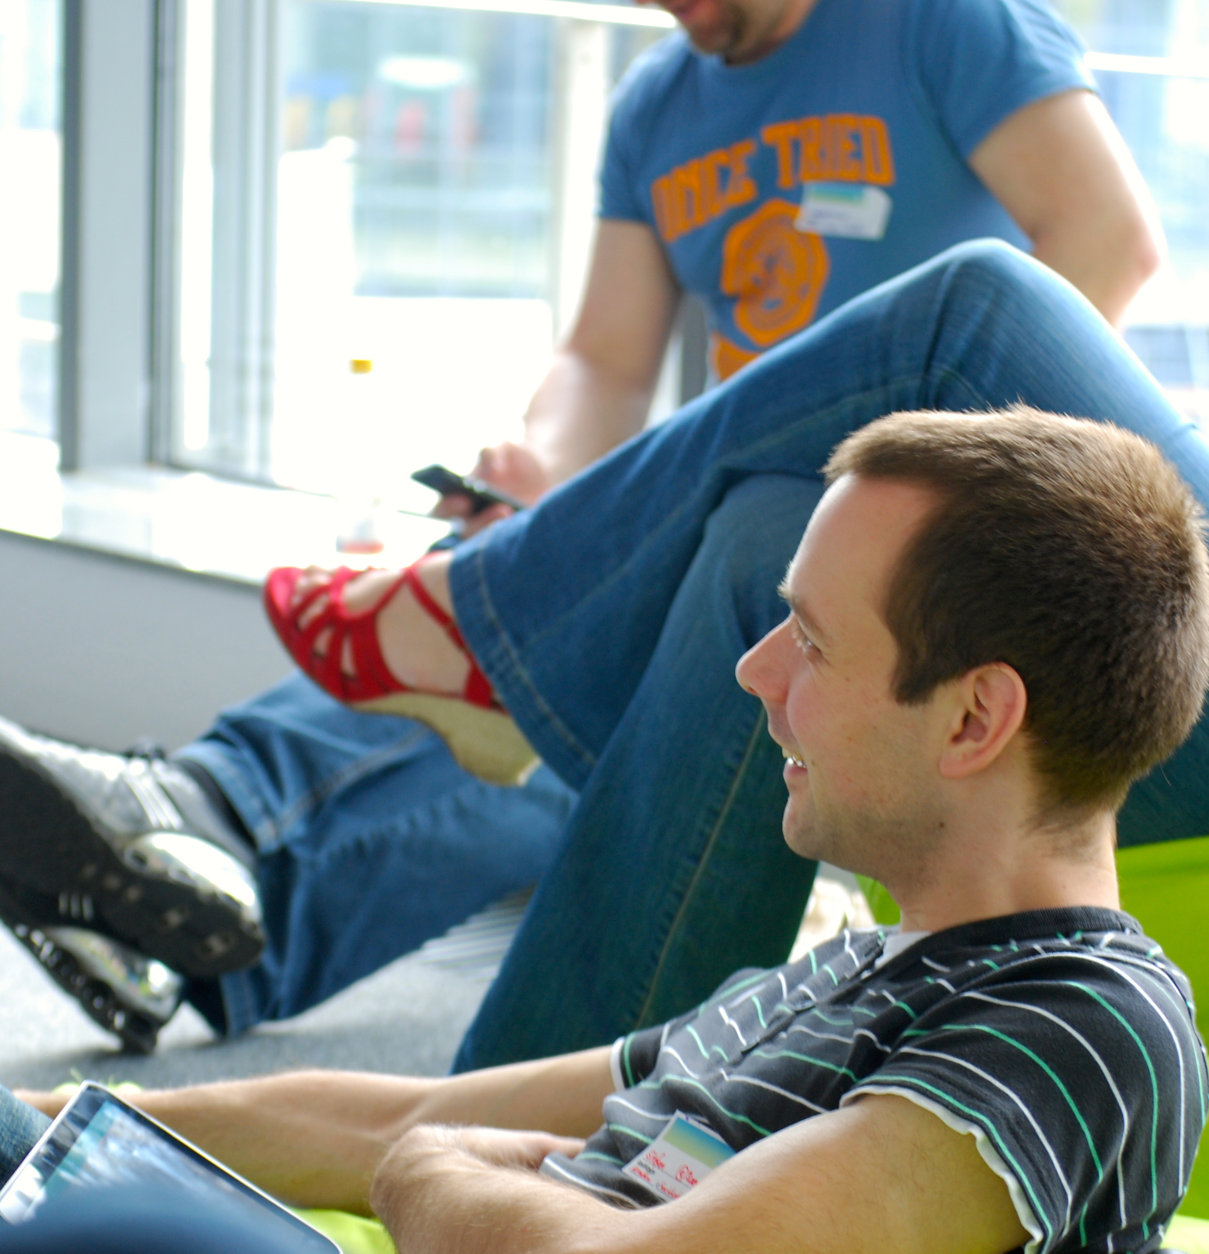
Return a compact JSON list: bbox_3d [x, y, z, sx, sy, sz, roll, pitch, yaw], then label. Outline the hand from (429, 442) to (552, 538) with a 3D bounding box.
[{"bbox_3d":[-0.096,-0.118,3.670,0.108,0.088,0.090,-4,11,-31],"label":"hand"}]

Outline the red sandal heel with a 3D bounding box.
[{"bbox_3d":[-0.140,0.019,3.080,0.235,0.125,0.088,30,13,8],"label":"red sandal heel"}]

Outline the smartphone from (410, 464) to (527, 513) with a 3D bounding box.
[{"bbox_3d":[-0.109,-0.114,3.650,0.115,0.013,0.060,25,-18,-16],"label":"smartphone"}]

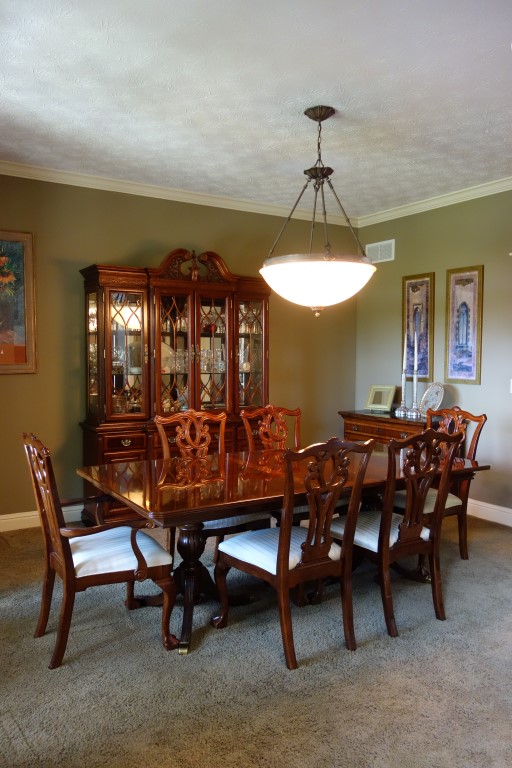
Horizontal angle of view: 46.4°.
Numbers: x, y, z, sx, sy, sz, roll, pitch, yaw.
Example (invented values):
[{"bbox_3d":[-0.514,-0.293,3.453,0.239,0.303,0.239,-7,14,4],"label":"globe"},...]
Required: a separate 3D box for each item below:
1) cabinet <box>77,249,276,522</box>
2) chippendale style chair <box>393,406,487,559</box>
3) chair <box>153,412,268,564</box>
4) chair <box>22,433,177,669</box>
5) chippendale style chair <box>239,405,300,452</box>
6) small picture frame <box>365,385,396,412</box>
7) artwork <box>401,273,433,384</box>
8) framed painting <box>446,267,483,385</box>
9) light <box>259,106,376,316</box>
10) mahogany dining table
[{"bbox_3d":[-0.625,0.017,5.027,1.544,2.202,0.478,-2,4,-32],"label":"cabinet"},{"bbox_3d":[1.146,0.669,4.025,0.630,1.022,0.609,-2,4,-32],"label":"chippendale style chair"},{"bbox_3d":[-0.255,0.684,3.607,0.533,1.022,0.609,-2,4,-32],"label":"chair"},{"bbox_3d":[-0.766,0.721,2.865,0.616,1.022,0.609,-2,4,-32],"label":"chair"},{"bbox_3d":[0.258,0.669,3.935,0.533,1.022,0.609,-2,4,-32],"label":"chippendale style chair"},{"bbox_3d":[1.219,0.140,5.795,0.280,0.253,0.039,3,-19,45],"label":"small picture frame"},{"bbox_3d":[1.495,-0.518,5.572,0.033,0.993,0.393,-2,4,-32],"label":"artwork"},{"bbox_3d":[1.771,-0.493,5.131,0.033,0.989,0.385,-2,4,-32],"label":"framed painting"},{"bbox_3d":[0.363,-0.978,3.444,0.675,1.176,0.675,0,3,0],"label":"light"},{"bbox_3d":[0.151,0.839,3.412,2.052,0.738,1.174,-2,4,-32],"label":"mahogany dining table"}]

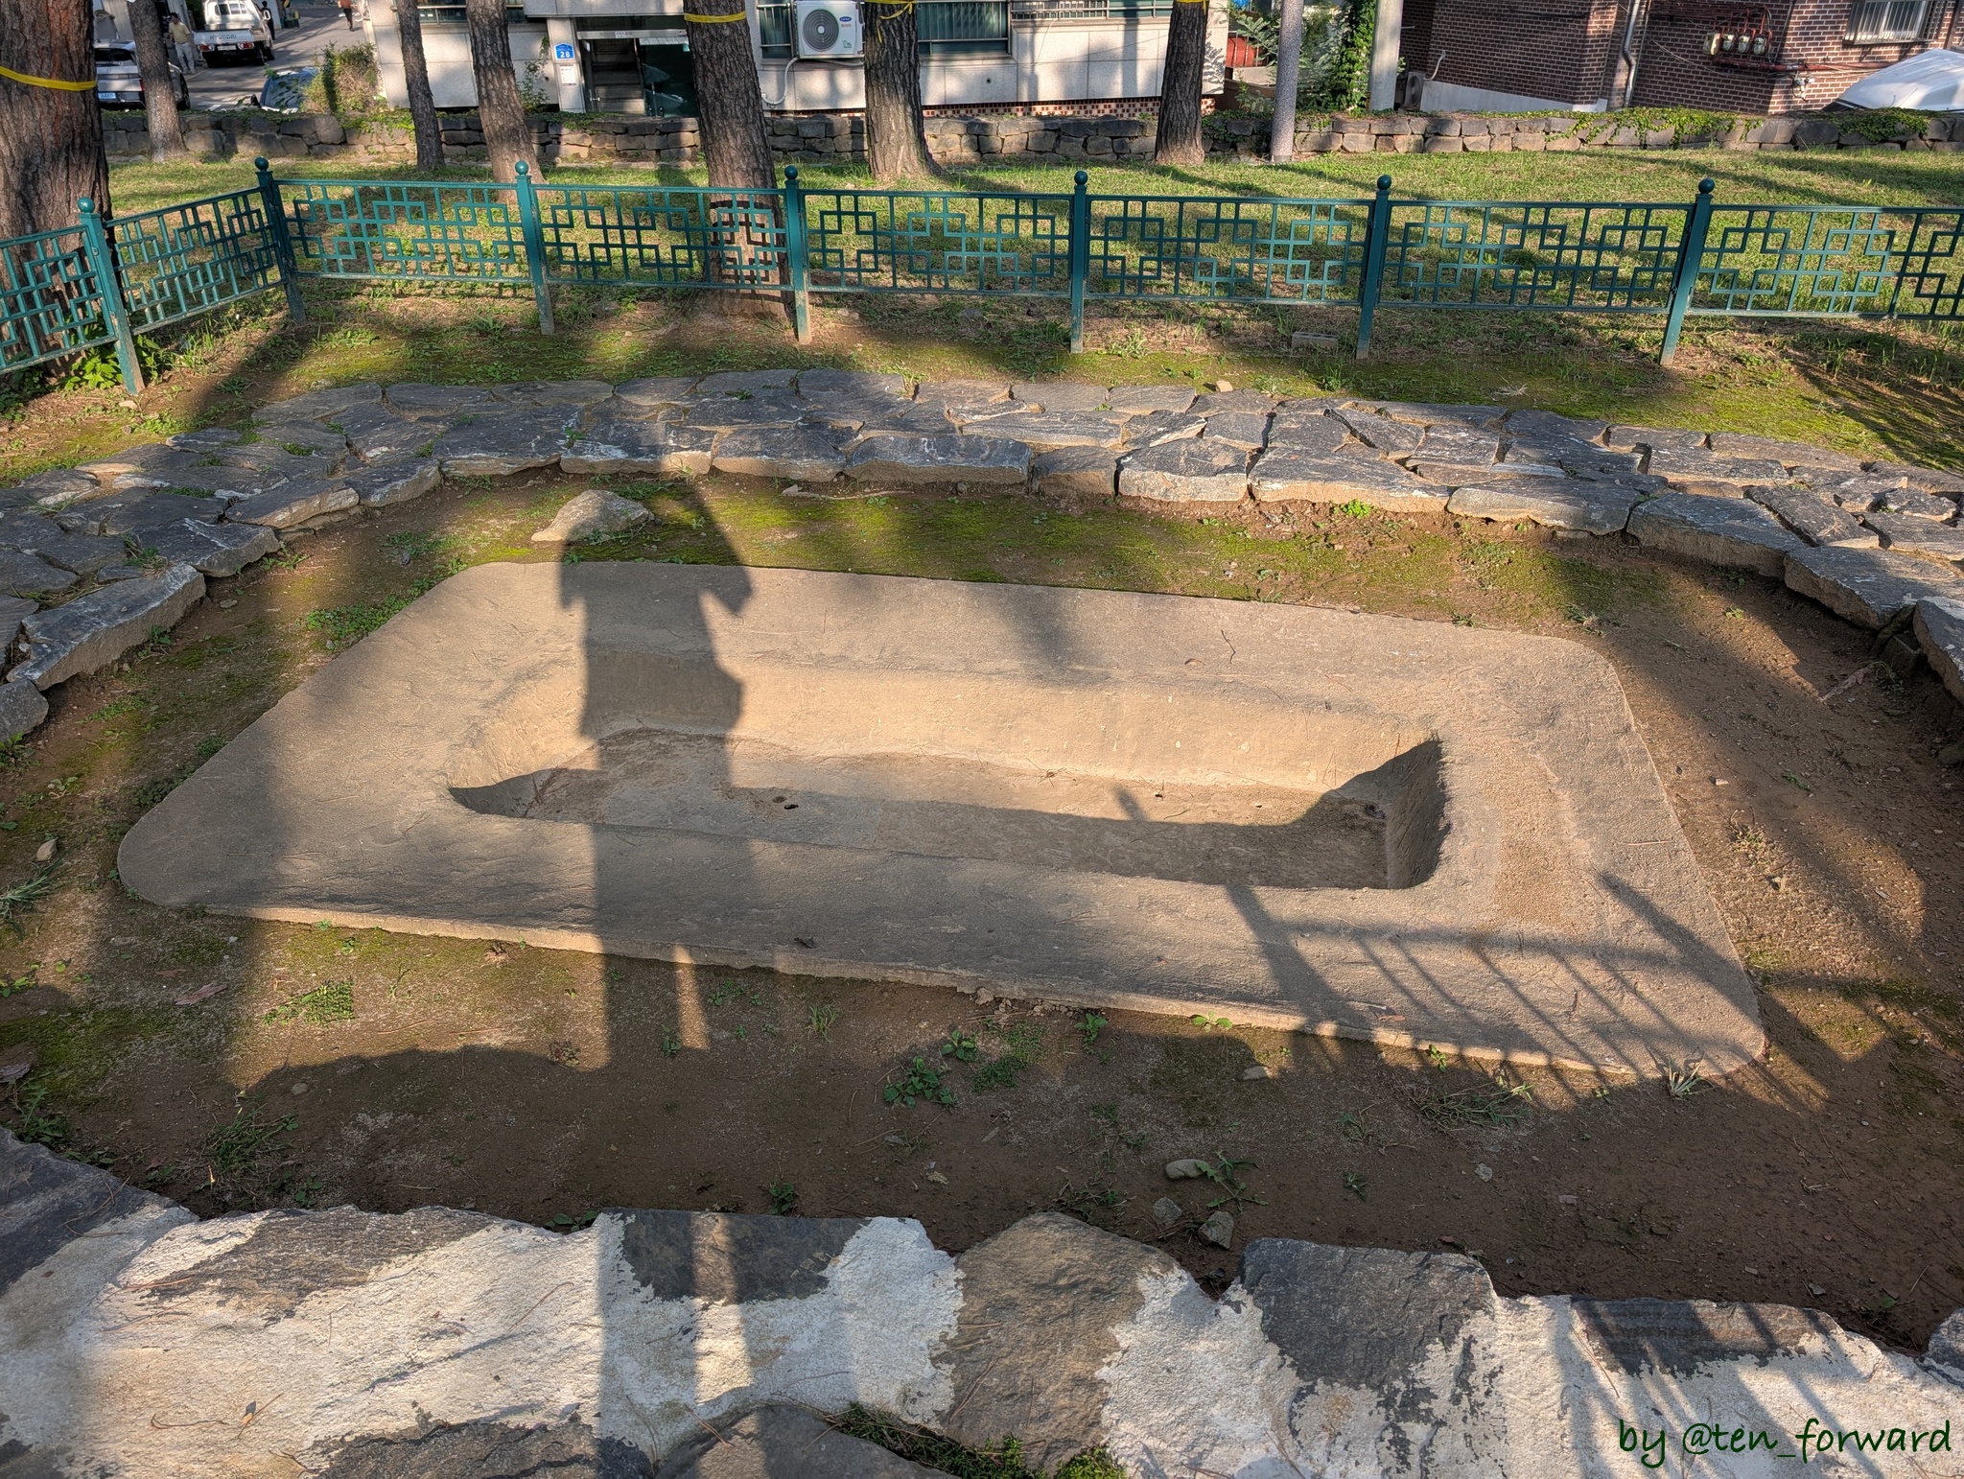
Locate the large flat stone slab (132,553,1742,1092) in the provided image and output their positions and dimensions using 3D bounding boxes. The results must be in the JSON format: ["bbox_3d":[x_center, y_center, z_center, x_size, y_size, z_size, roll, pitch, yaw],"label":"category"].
[{"bbox_3d":[-0.117,0.114,3.688,3.636,0.320,2.011,5,30,9],"label":"large flat stone slab"}]

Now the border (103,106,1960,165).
[{"bbox_3d":[0.461,-6.269,14.072,19.079,0.430,0.400,0,29,0],"label":"border"}]

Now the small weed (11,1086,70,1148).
[{"bbox_3d":[-1.669,0.673,2.415,0.095,0.060,0.090,0,29,0],"label":"small weed"}]

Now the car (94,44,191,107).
[{"bbox_3d":[-19.884,-15.229,31.500,1.830,1.580,4.350,-8,30,-14],"label":"car"}]

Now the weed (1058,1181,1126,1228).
[{"bbox_3d":[0.181,0.768,2.250,0.110,0.040,0.080,0,29,0],"label":"weed"}]

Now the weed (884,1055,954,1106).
[{"bbox_3d":[-0.115,0.629,2.501,0.125,0.045,0.100,0,29,0],"label":"weed"}]

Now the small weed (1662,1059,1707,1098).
[{"bbox_3d":[1.283,0.623,2.489,0.070,0.060,0.060,0,29,0],"label":"small weed"}]

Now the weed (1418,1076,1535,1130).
[{"bbox_3d":[0.881,0.650,2.445,0.185,0.050,0.095,0,29,0],"label":"weed"}]

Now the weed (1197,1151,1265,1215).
[{"bbox_3d":[0.420,0.747,2.286,0.110,0.045,0.110,0,29,0],"label":"weed"}]

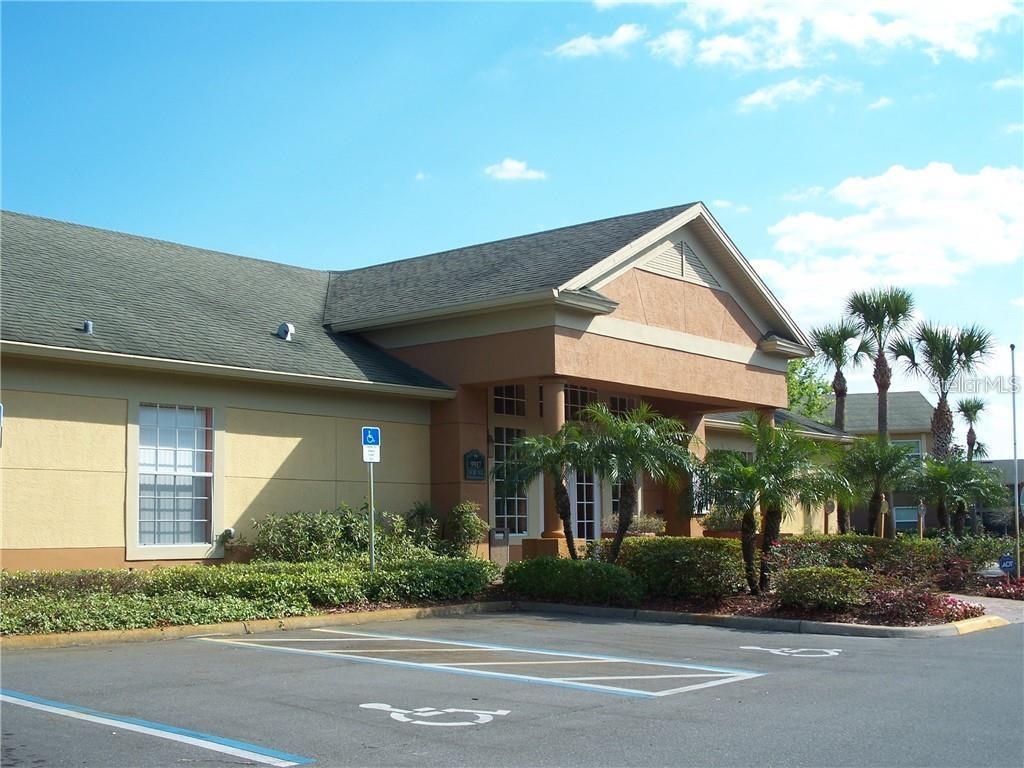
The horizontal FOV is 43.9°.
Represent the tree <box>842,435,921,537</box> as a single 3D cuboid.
[{"bbox_3d":[7.931,2.604,27.354,1.686,2.952,1.686,-4,-7,40],"label":"tree"}]

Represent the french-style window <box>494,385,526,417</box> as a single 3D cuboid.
[{"bbox_3d":[-0.025,0.273,22.028,0.100,0.599,0.922,-4,-7,40],"label":"french-style window"}]

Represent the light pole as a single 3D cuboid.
[{"bbox_3d":[9.588,1.494,24.176,0.110,4.525,0.110,-4,-7,40],"label":"light pole"}]

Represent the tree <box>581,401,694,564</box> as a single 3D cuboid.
[{"bbox_3d":[1.773,1.637,18.264,1.678,2.753,1.678,1,-6,0],"label":"tree"}]

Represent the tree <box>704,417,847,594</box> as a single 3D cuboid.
[{"bbox_3d":[3.857,1.766,18.769,2.050,2.639,2.050,1,-6,0],"label":"tree"}]

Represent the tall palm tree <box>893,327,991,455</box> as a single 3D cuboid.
[{"bbox_3d":[11.422,1.615,33.681,2.726,6.442,2.726,-4,-7,40],"label":"tall palm tree"}]

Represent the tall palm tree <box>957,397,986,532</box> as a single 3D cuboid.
[{"bbox_3d":[30.232,5.490,83.536,1.981,9.376,1.981,-4,-7,40],"label":"tall palm tree"}]

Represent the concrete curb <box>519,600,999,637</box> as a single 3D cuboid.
[{"bbox_3d":[3.015,3.017,16.838,6.044,0.150,3.450,-4,-7,40],"label":"concrete curb"}]

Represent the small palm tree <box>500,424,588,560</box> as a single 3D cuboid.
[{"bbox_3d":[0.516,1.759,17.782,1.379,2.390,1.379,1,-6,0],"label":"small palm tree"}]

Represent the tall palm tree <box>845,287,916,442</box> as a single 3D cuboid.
[{"bbox_3d":[12.736,1.214,43.544,2.491,9.219,2.491,-4,-7,40],"label":"tall palm tree"}]

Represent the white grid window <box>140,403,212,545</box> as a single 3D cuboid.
[{"bbox_3d":[-4.408,1.205,16.750,0.100,1.862,1.158,-4,-7,40],"label":"white grid window"}]

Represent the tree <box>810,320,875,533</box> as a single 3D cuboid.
[{"bbox_3d":[11.100,1.776,42.610,2.163,7.884,2.163,-4,-7,40],"label":"tree"}]

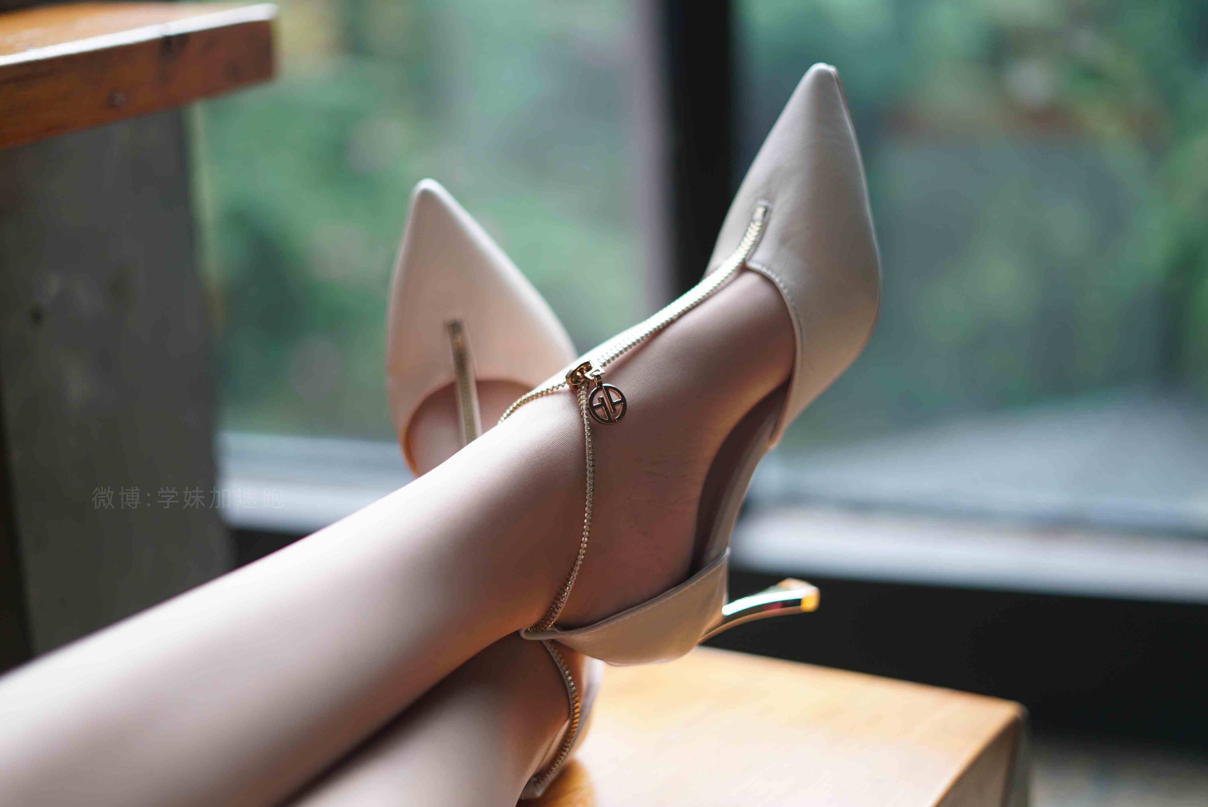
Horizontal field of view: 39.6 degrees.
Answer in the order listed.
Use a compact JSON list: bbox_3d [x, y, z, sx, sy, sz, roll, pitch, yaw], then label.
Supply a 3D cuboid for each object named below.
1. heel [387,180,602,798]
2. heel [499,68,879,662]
[{"bbox_3d":[-0.052,0.026,0.685,0.080,0.248,0.144,-16,3,12],"label":"heel"},{"bbox_3d":[0.032,-0.027,0.617,0.144,0.248,0.080,15,-15,-40],"label":"heel"}]

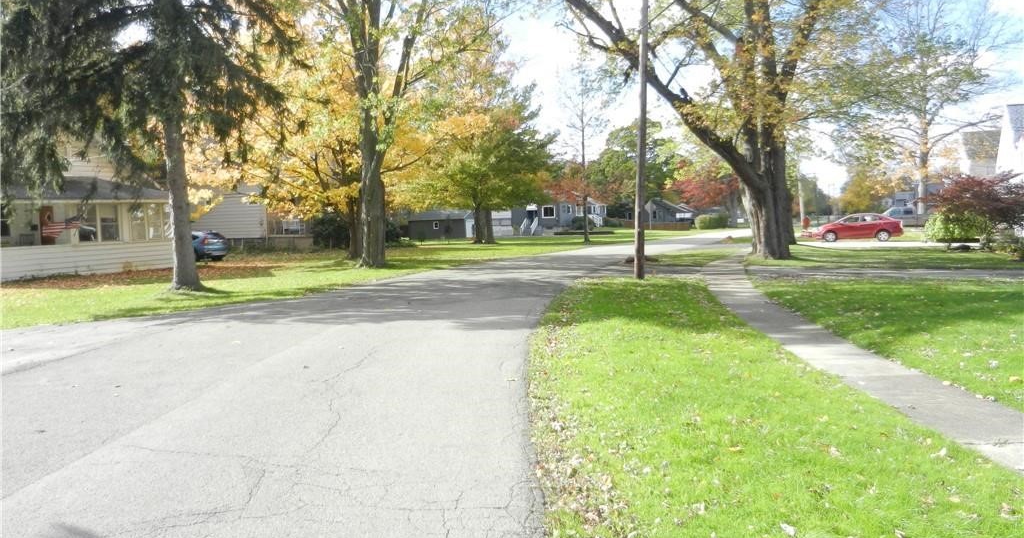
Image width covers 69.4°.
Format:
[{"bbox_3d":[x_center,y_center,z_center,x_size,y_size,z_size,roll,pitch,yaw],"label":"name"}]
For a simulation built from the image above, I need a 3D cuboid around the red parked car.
[{"bbox_3d":[17.500,-2.140,38.100,4.580,1.450,1.800,0,5,-1],"label":"red parked car"}]

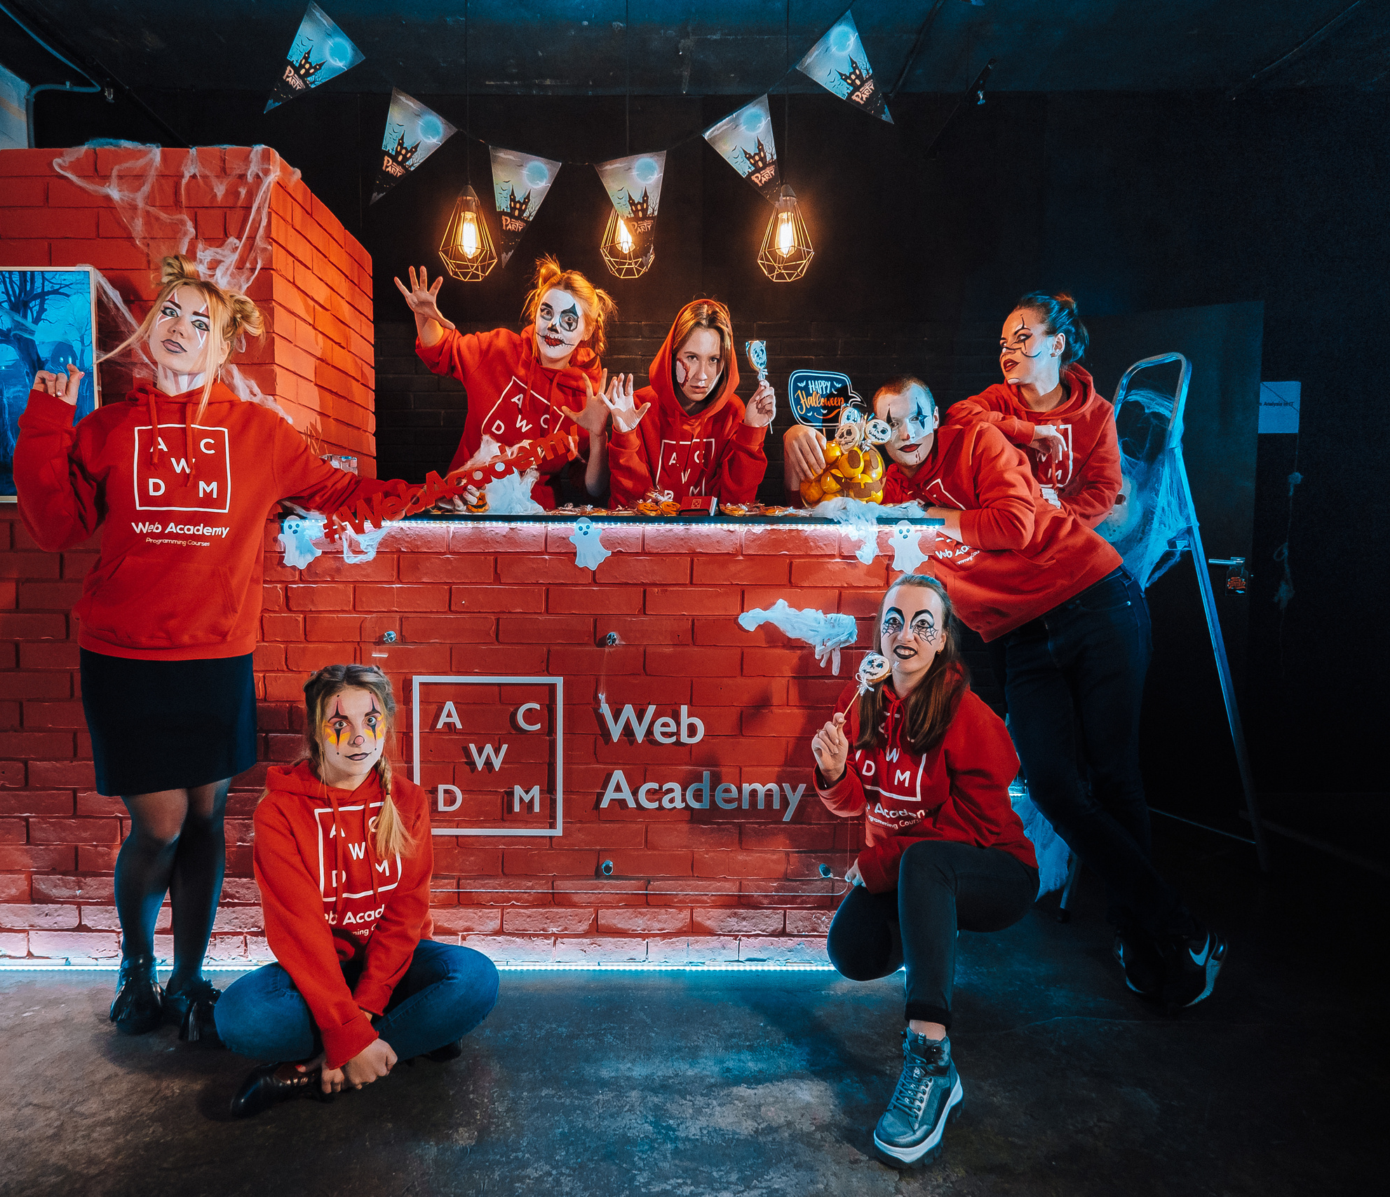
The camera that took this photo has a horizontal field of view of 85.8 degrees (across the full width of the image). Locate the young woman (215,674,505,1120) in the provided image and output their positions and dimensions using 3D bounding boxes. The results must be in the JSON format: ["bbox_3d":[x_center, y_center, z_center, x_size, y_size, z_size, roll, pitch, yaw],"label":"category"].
[{"bbox_3d":[-0.701,0.544,1.594,0.600,0.831,0.480,0,3,6],"label":"young woman"}]

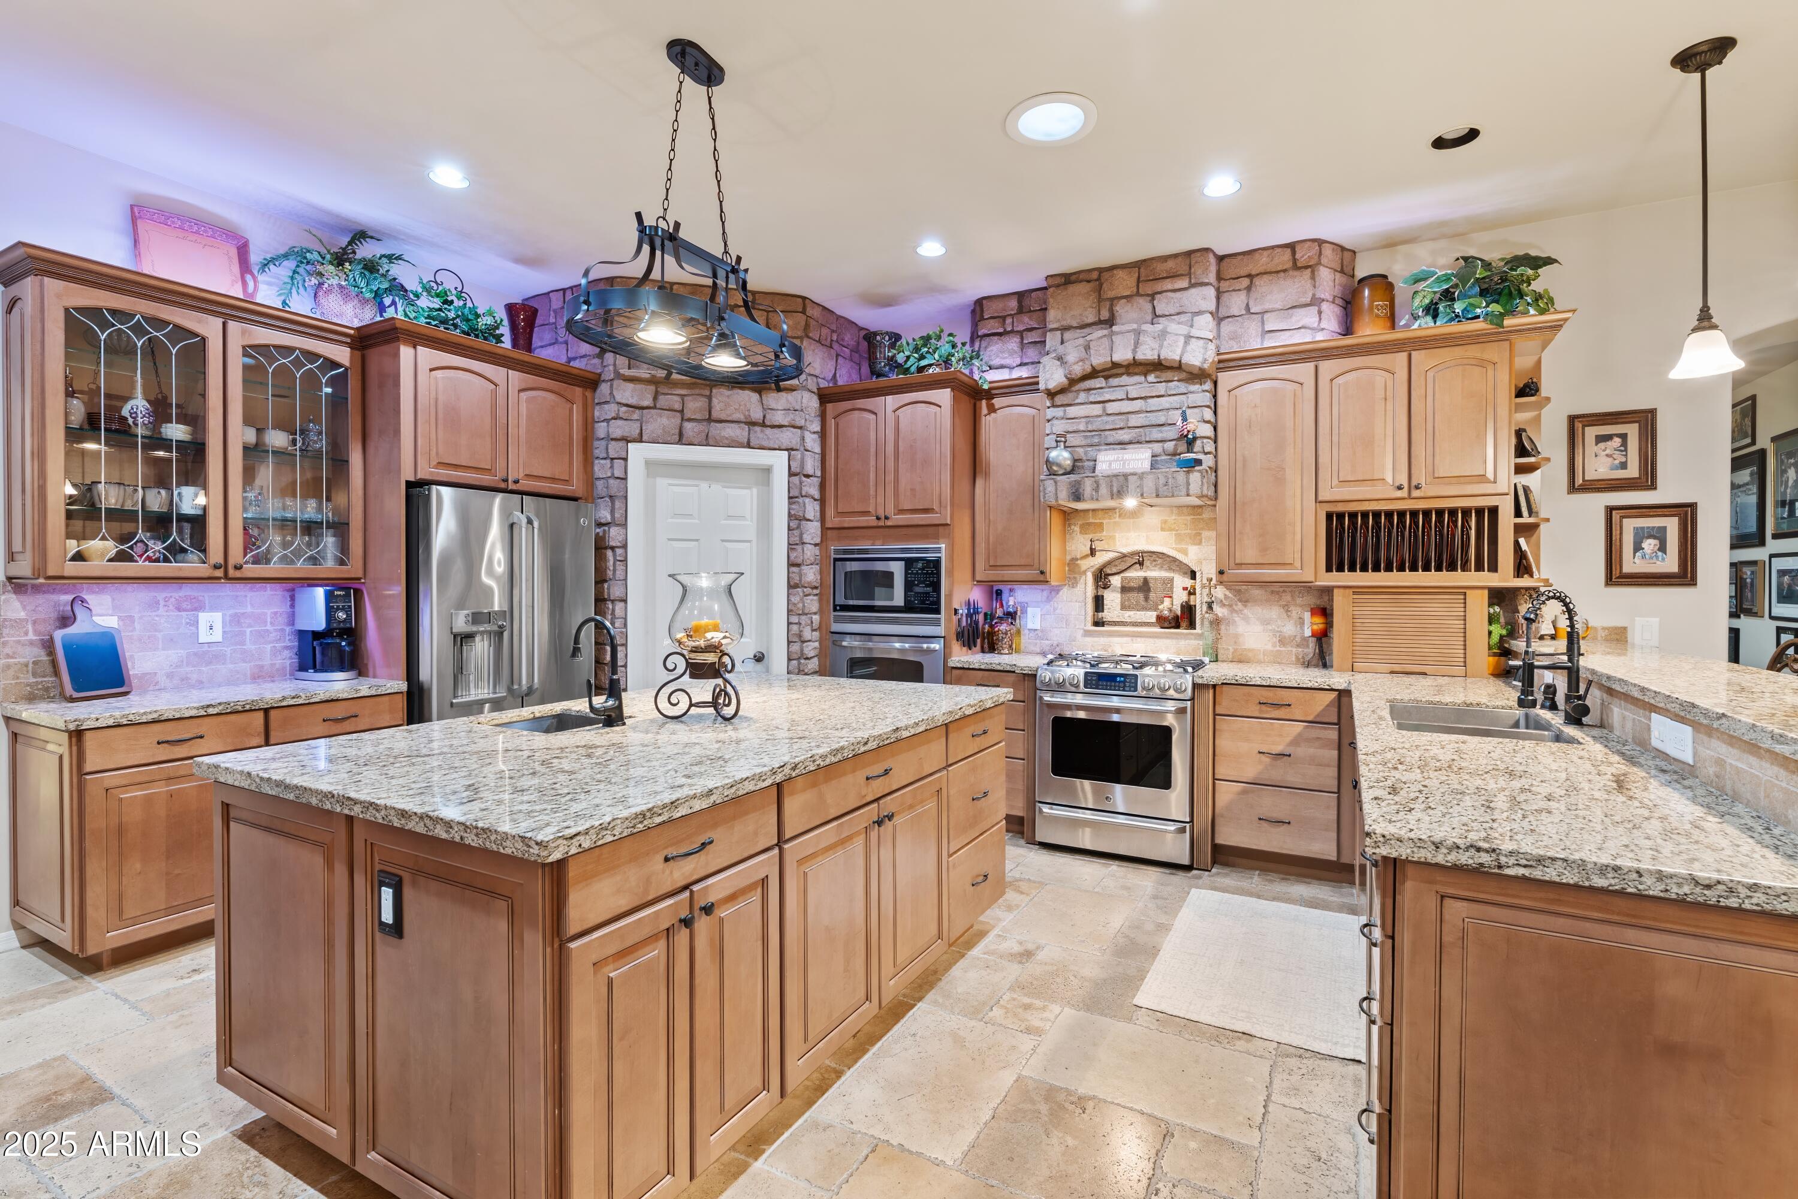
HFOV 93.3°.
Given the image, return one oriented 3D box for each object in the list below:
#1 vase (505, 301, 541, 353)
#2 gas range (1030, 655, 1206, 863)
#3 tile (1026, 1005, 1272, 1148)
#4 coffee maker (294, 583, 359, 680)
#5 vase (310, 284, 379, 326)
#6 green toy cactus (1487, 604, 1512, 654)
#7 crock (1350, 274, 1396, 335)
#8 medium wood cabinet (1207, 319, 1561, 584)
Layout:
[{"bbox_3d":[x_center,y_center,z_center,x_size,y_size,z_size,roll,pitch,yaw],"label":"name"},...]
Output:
[{"bbox_3d":[-1.833,-1.249,4.132,0.168,0.370,0.168,1,1,29],"label":"vase"},{"bbox_3d":[1.186,0.800,4.420,0.757,0.940,0.710,0,1,28],"label":"gas range"},{"bbox_3d":[0.696,1.310,2.361,0.613,0.015,0.423,1,1,28],"label":"tile"},{"bbox_3d":[-2.473,0.147,3.679,0.240,0.400,0.200,1,1,21],"label":"coffee maker"},{"bbox_3d":[-2.595,-1.330,3.988,0.250,0.270,0.250,0,1,28],"label":"vase"},{"bbox_3d":[2.757,0.136,3.922,0.125,0.230,0.065,1,2,32],"label":"green toy cactus"},{"bbox_3d":[2.317,-1.403,4.150,0.185,0.345,0.185,0,1,28],"label":"crock"},{"bbox_3d":[2.313,-0.642,4.104,1.425,1.158,0.370,1,1,28],"label":"medium wood cabinet"}]

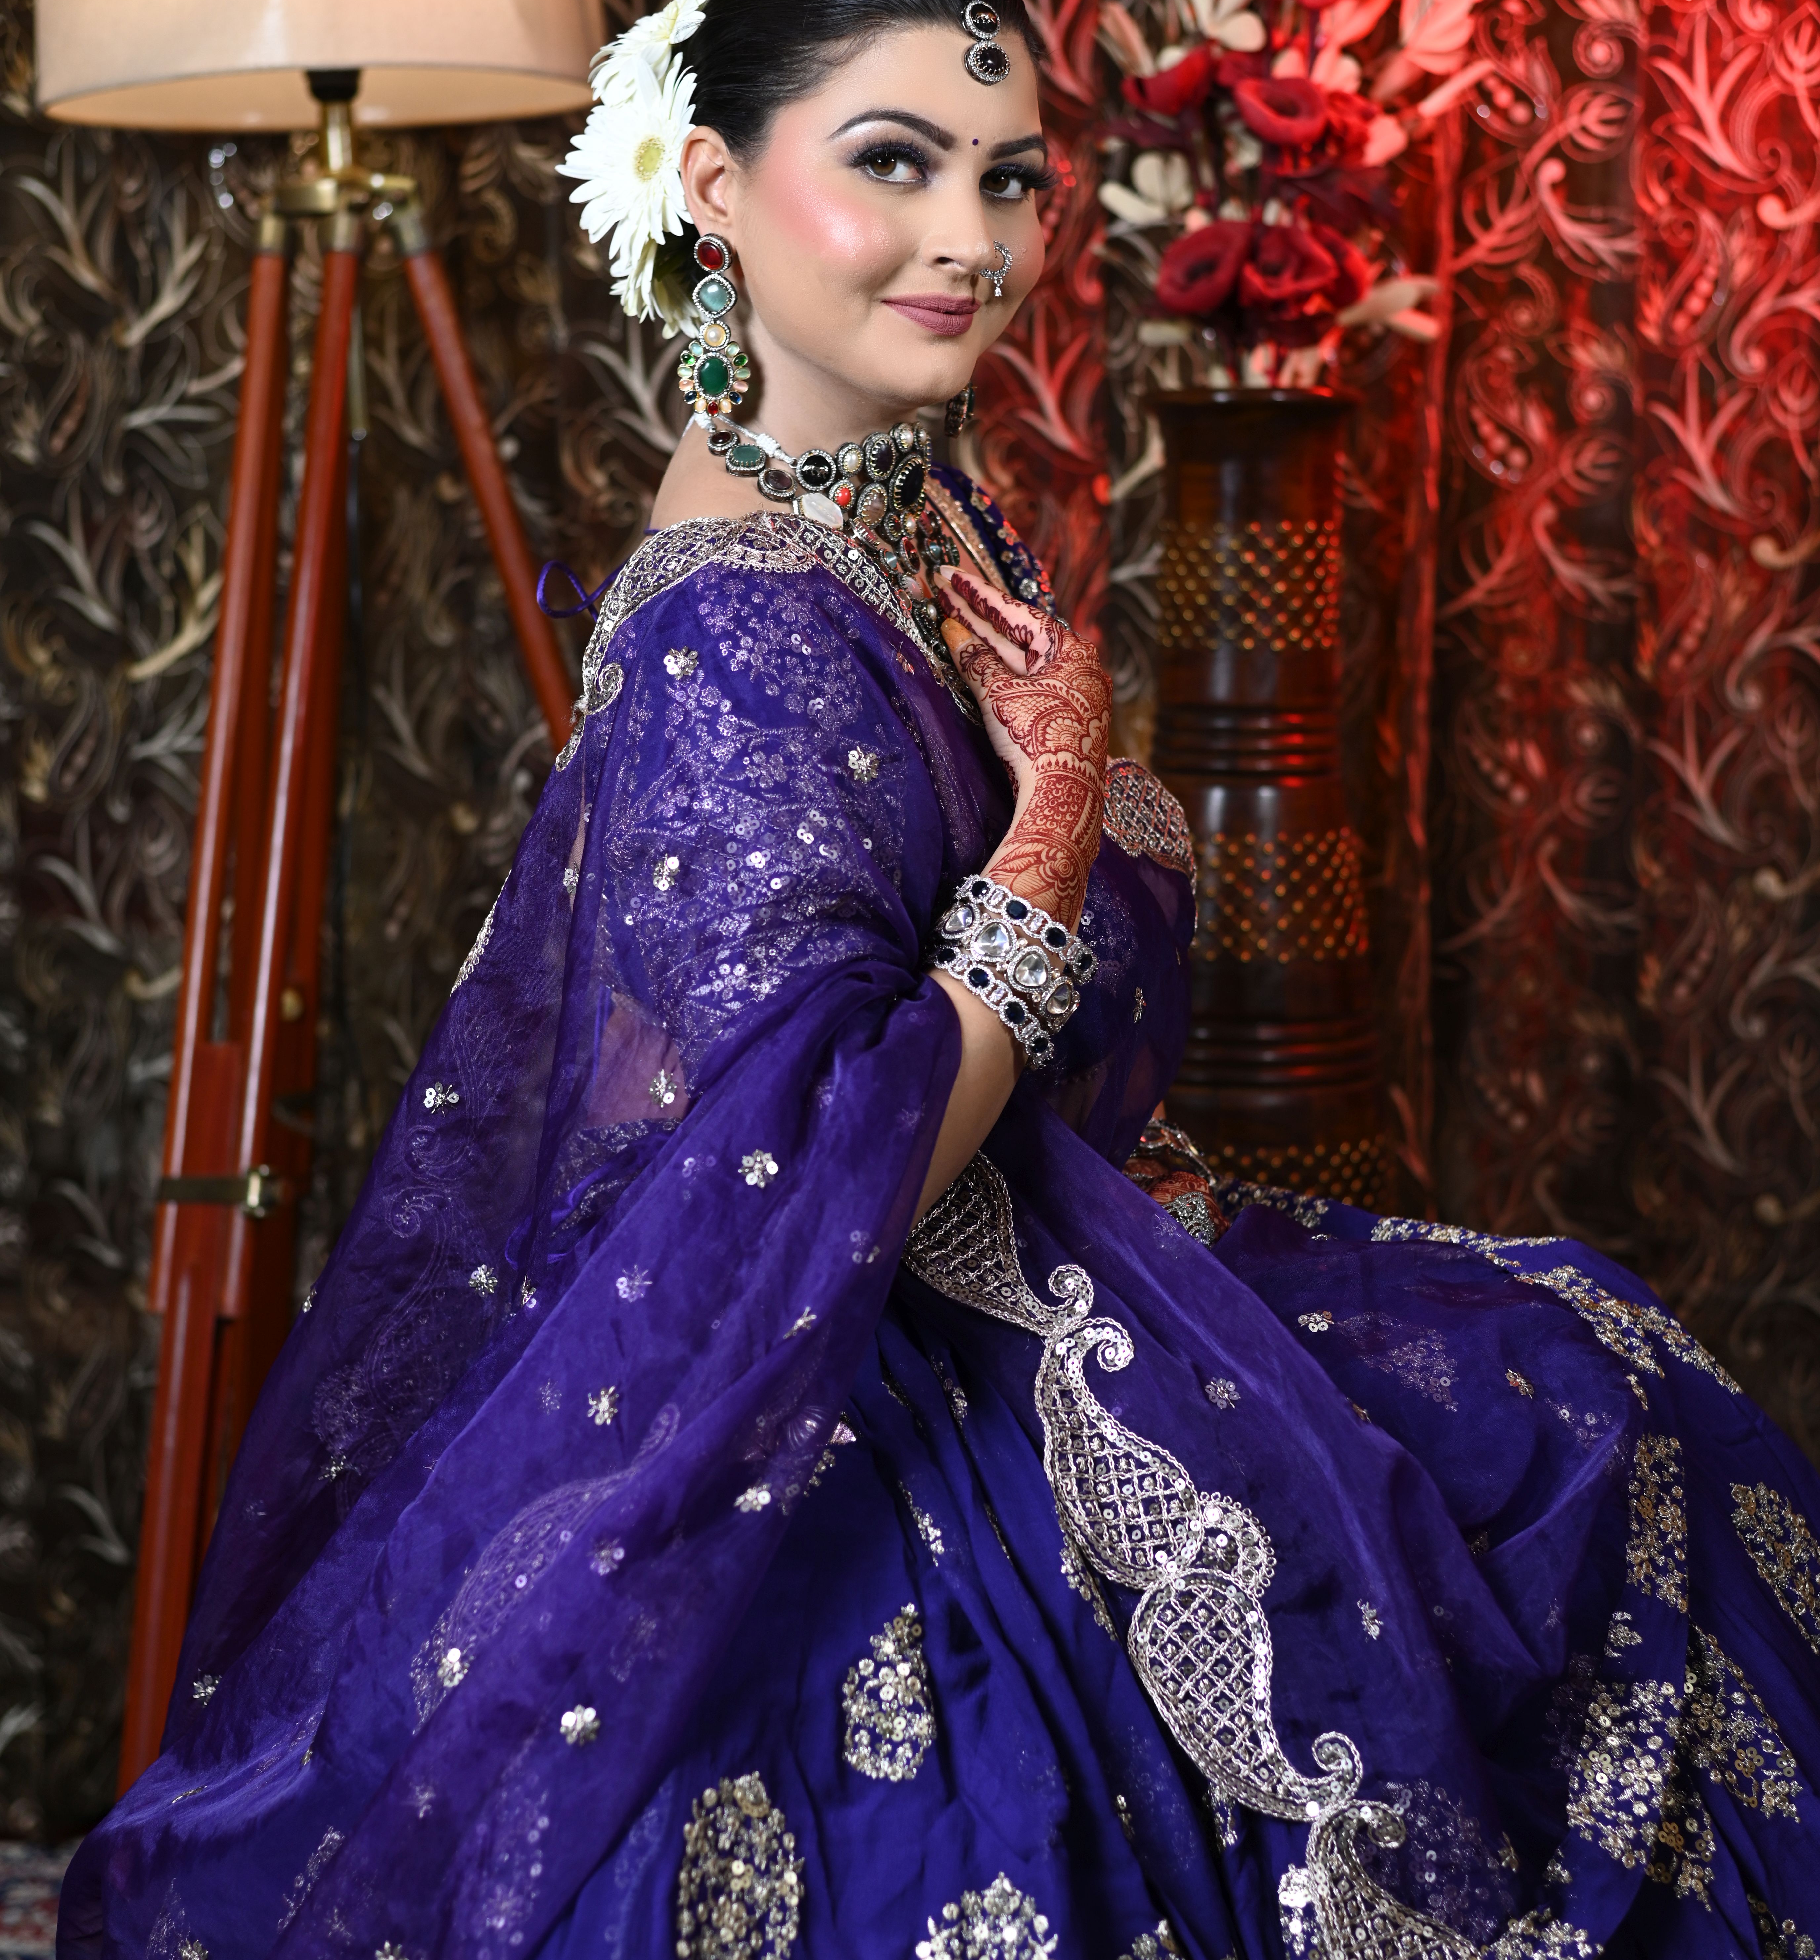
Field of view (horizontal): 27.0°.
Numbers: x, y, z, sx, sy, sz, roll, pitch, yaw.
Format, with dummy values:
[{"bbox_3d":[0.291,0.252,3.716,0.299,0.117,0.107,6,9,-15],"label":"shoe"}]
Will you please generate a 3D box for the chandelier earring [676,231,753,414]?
[{"bbox_3d":[-0.092,-0.308,1.780,0.034,0.087,0.014,3,8,21],"label":"chandelier earring"}]

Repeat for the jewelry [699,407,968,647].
[{"bbox_3d":[-0.033,-0.215,1.810,0.132,0.117,0.128,5,9,30],"label":"jewelry"}]

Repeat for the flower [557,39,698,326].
[{"bbox_3d":[-0.130,-0.388,1.845,0.110,0.128,0.040,8,11,44],"label":"flower"}]

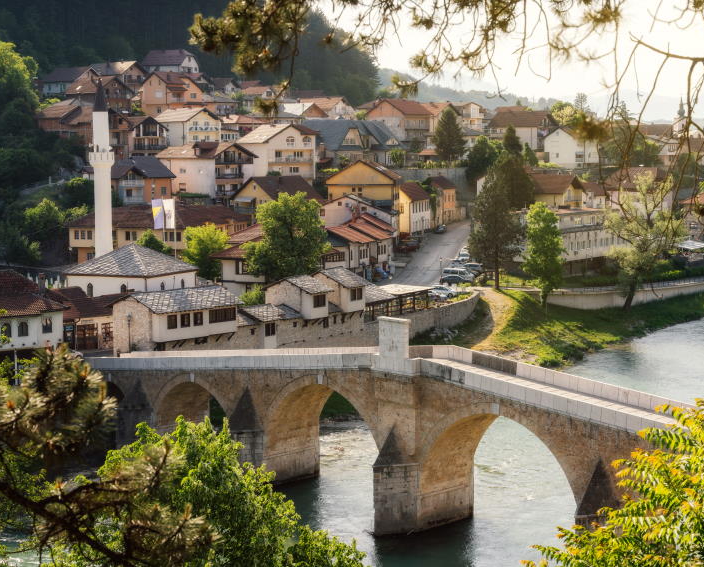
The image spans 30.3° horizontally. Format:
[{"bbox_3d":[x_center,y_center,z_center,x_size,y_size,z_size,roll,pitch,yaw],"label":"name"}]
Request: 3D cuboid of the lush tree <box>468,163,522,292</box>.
[{"bbox_3d":[19.694,-7.632,177.000,7.200,16.600,7.200,0,6,6],"label":"lush tree"}]

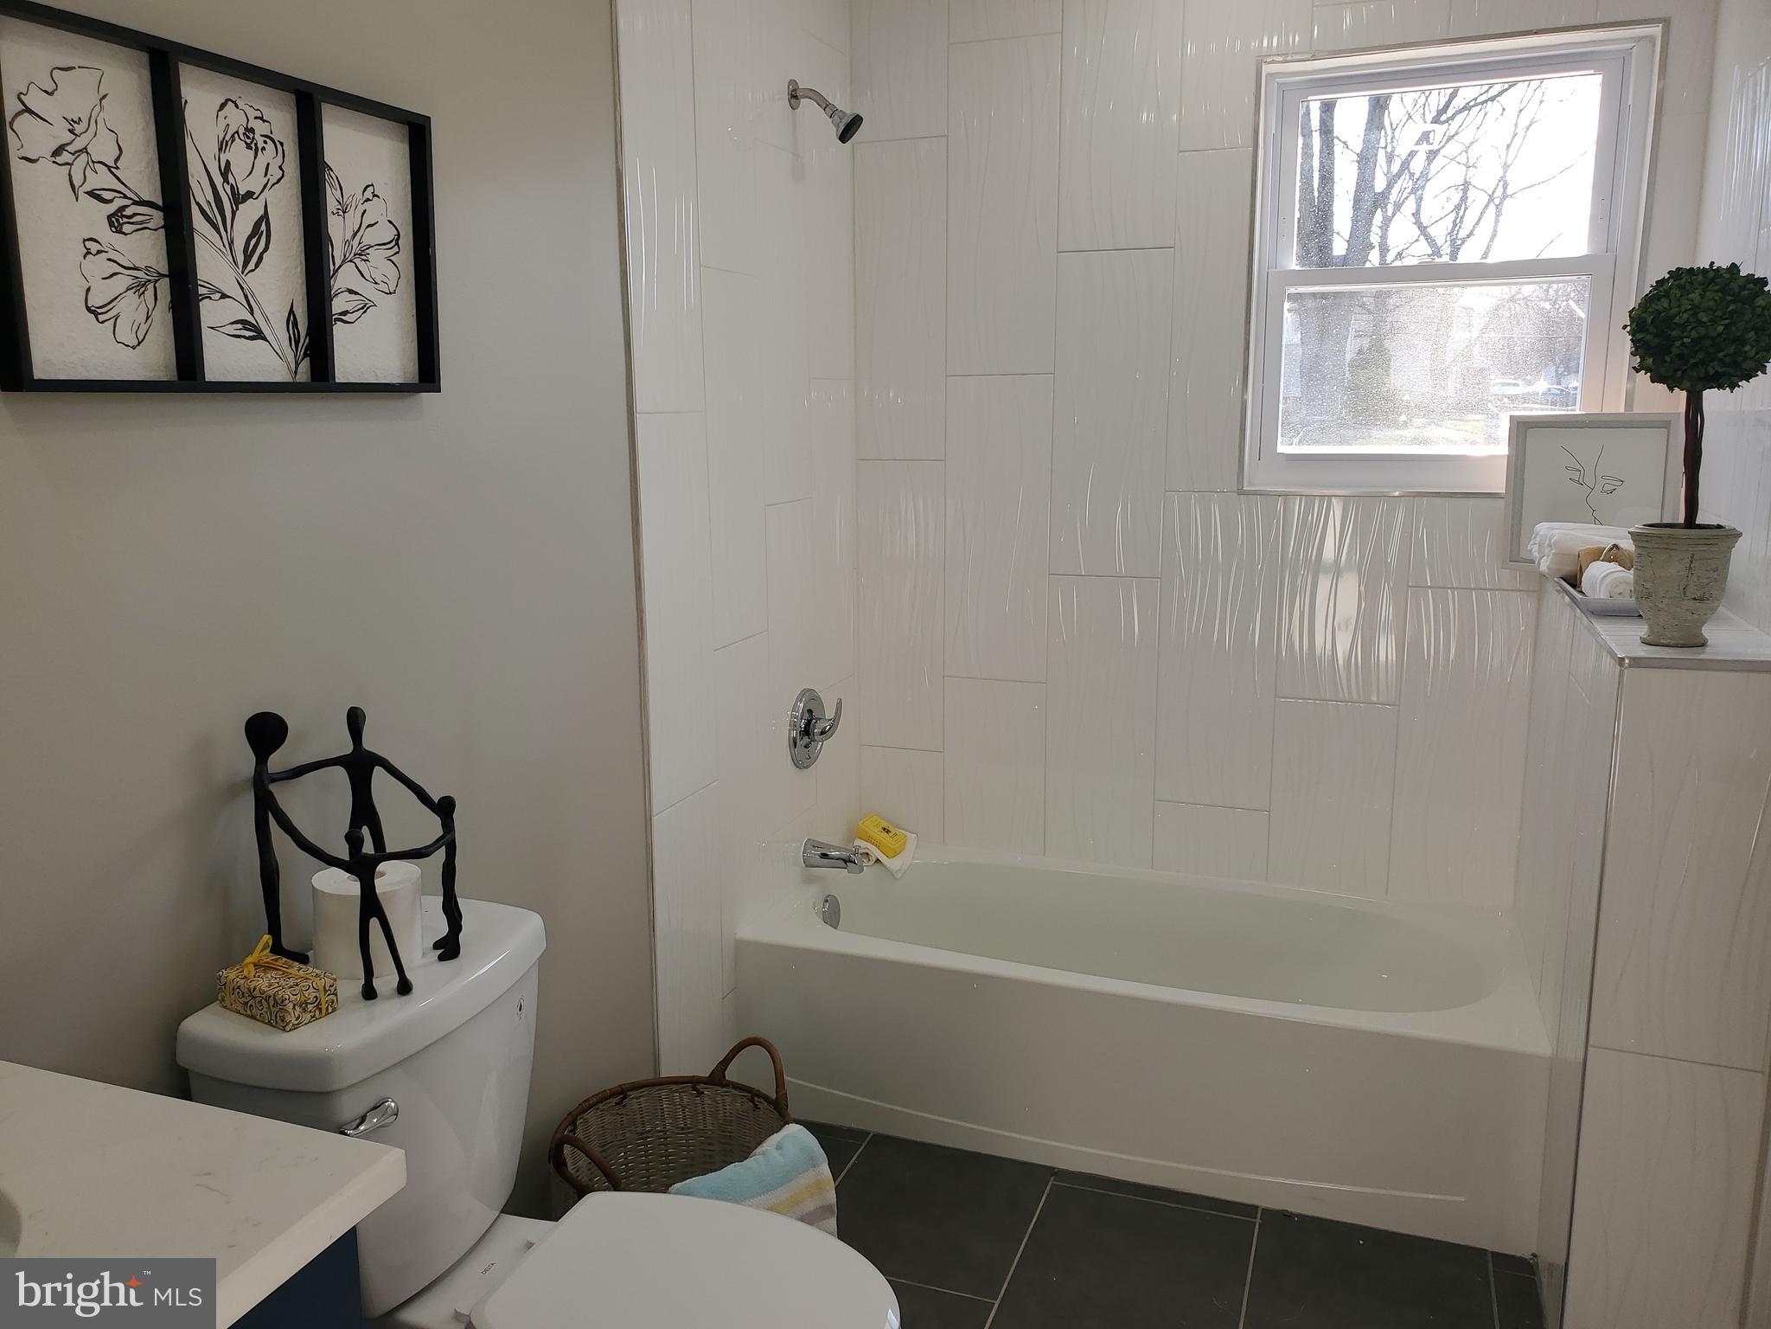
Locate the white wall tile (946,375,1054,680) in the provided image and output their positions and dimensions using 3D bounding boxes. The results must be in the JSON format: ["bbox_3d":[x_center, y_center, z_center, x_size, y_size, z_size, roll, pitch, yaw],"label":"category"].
[{"bbox_3d":[0.263,-0.311,3.090,0.253,0.705,0.010,4,12,20],"label":"white wall tile"}]

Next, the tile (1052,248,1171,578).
[{"bbox_3d":[0.498,-0.545,2.936,0.250,0.703,0.010,4,12,20],"label":"tile"}]

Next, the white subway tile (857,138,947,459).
[{"bbox_3d":[0.036,-0.827,3.049,0.223,0.703,0.010,4,12,20],"label":"white subway tile"}]

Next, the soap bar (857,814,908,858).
[{"bbox_3d":[-0.006,0.418,3.229,0.100,0.039,0.058,29,32,26],"label":"soap bar"}]

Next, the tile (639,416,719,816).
[{"bbox_3d":[-0.374,-0.095,2.390,0.010,0.703,0.250,4,12,20],"label":"tile"}]

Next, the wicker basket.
[{"bbox_3d":[-0.337,0.854,2.113,0.364,0.419,0.374,0,11,0],"label":"wicker basket"}]

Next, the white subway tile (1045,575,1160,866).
[{"bbox_3d":[0.503,0.132,3.076,0.250,0.676,0.010,4,12,20],"label":"white subway tile"}]

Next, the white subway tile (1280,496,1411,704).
[{"bbox_3d":[0.974,-0.137,2.844,0.250,0.439,0.010,4,12,20],"label":"white subway tile"}]

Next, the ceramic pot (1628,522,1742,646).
[{"bbox_3d":[1.169,-0.118,1.955,0.143,0.172,0.143,4,12,20],"label":"ceramic pot"}]

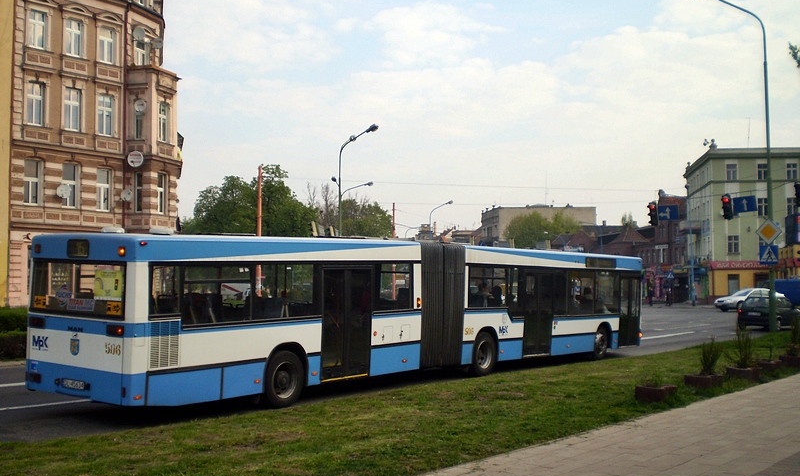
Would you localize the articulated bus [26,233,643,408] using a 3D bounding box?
[{"bbox_3d":[0.588,1.570,21.550,2.520,2.950,17.900,-2,-3,37],"label":"articulated bus"}]

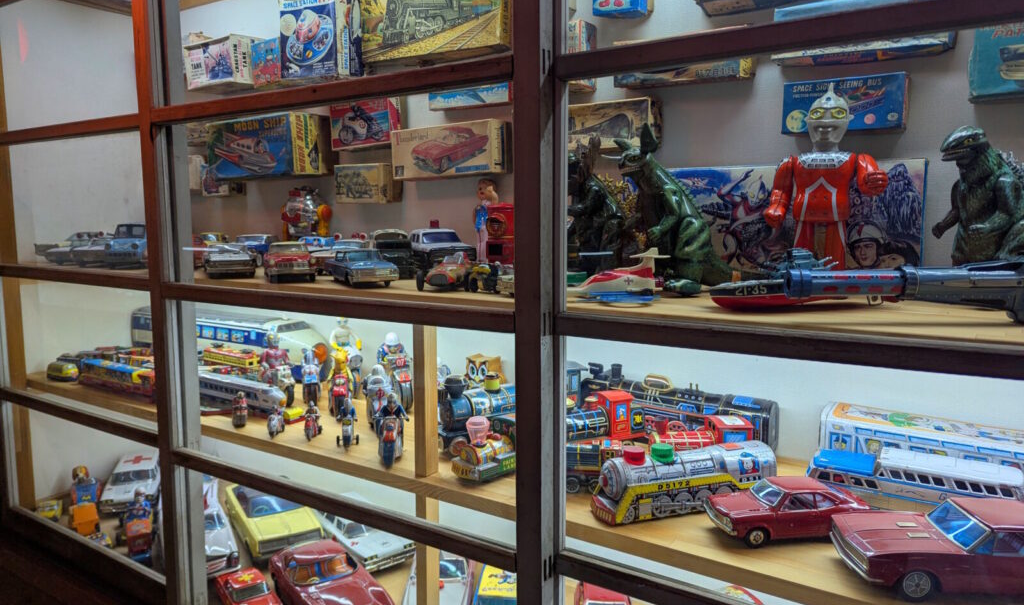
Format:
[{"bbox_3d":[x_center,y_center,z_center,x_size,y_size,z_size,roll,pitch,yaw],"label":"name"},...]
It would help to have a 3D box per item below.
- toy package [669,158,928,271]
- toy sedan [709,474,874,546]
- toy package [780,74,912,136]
[{"bbox_3d":[0.426,-0.128,1.221,0.488,0.206,0.059,4,8,33],"label":"toy package"},{"bbox_3d":[0.375,0.277,0.965,0.200,0.069,0.084,-1,7,-9],"label":"toy sedan"},{"bbox_3d":[0.528,-0.310,1.130,0.172,0.081,0.062,4,8,33],"label":"toy package"}]

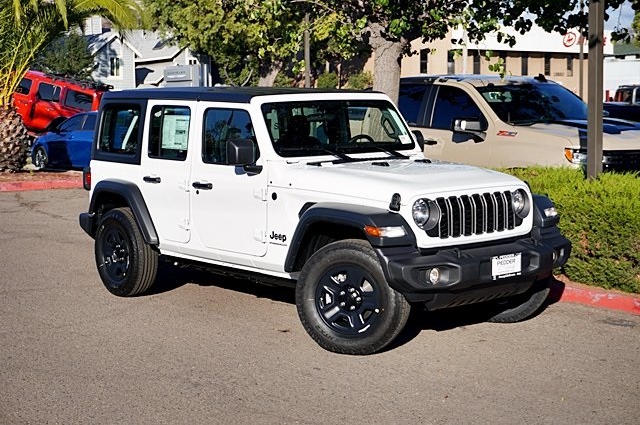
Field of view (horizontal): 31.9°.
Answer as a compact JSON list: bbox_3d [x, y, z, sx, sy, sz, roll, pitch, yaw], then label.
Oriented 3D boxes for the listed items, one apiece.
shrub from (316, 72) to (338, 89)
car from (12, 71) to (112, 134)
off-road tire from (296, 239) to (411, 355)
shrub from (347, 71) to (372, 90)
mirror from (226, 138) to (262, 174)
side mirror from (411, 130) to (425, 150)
[{"bbox_3d":[0.321,-5.570,48.000,0.950,1.000,0.950,0,6,0],"label":"shrub"},{"bbox_3d":[-8.214,-3.063,31.078,4.750,1.980,1.980,15,7,1],"label":"car"},{"bbox_3d":[0.235,0.593,7.936,0.800,0.790,0.250,3,7,27],"label":"off-road tire"},{"bbox_3d":[1.714,-5.570,48.000,1.150,1.000,1.100,0,6,0],"label":"shrub"},{"bbox_3d":[-0.578,-0.432,8.577,0.240,0.260,0.135,-6,8,-41],"label":"mirror"},{"bbox_3d":[0.787,-0.569,9.774,0.240,0.260,0.135,-6,8,-41],"label":"side mirror"}]

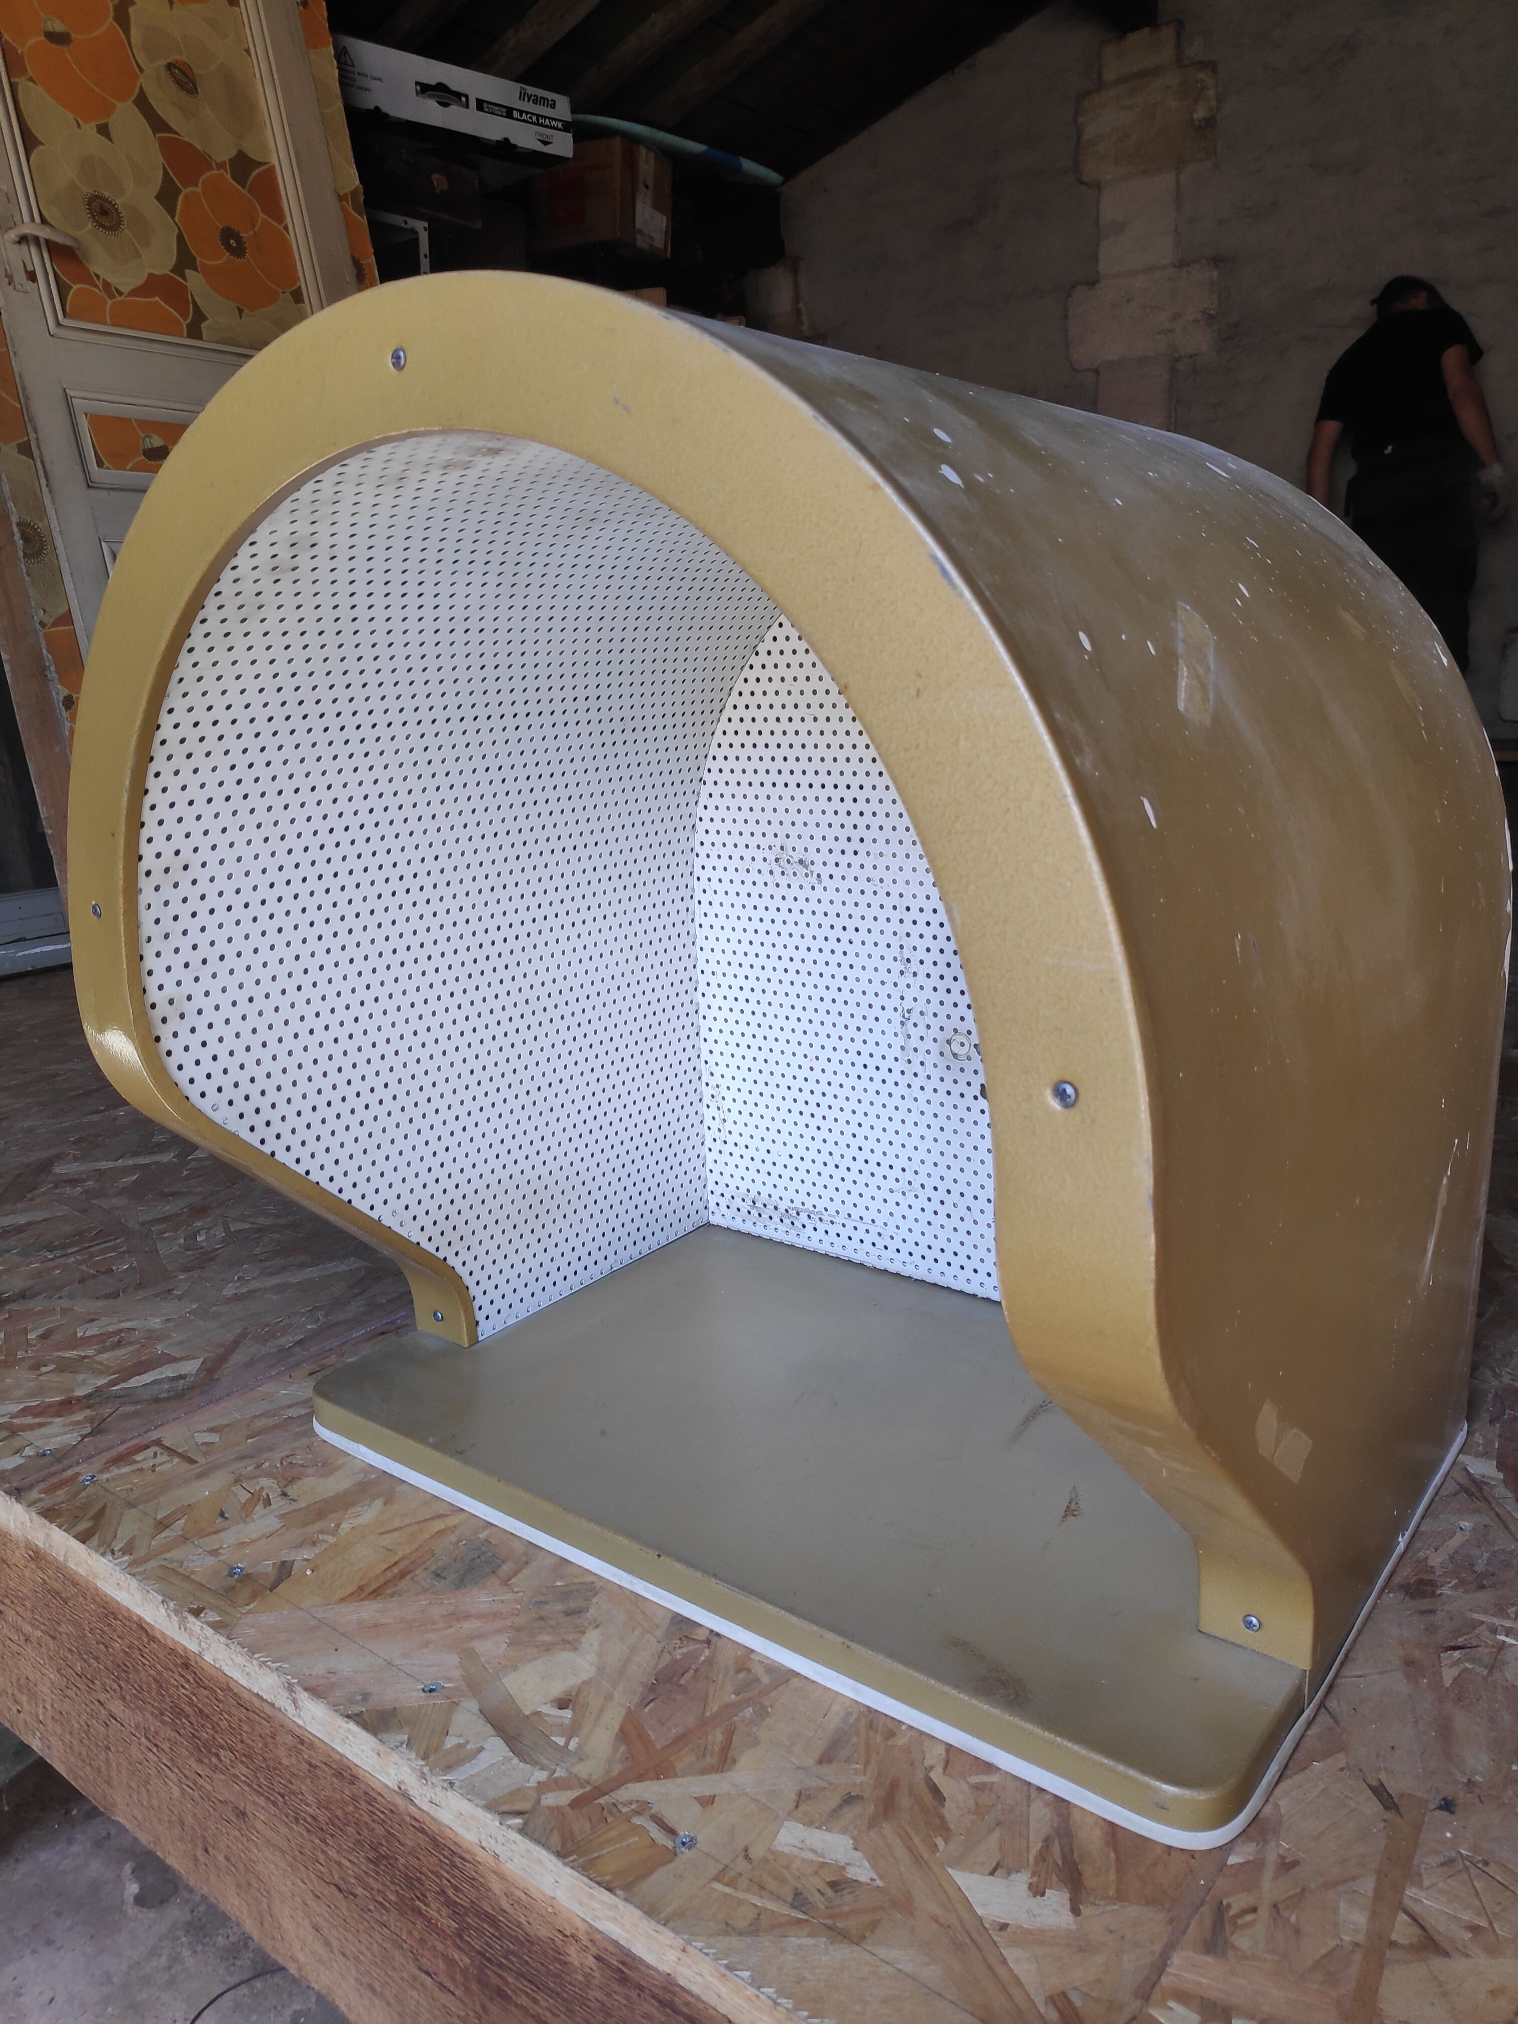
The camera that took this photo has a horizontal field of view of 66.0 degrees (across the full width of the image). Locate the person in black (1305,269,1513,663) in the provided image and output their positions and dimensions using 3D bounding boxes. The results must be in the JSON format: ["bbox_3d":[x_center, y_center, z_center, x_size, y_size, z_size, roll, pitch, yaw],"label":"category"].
[{"bbox_3d":[2.223,-1.630,4.074,0.630,1.660,0.380,5,17,21],"label":"person in black"}]

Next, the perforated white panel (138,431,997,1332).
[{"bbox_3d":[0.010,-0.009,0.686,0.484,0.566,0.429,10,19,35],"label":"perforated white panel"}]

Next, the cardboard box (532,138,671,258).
[{"bbox_3d":[-0.467,-2.438,3.578,0.368,0.244,0.220,11,20,38],"label":"cardboard box"}]

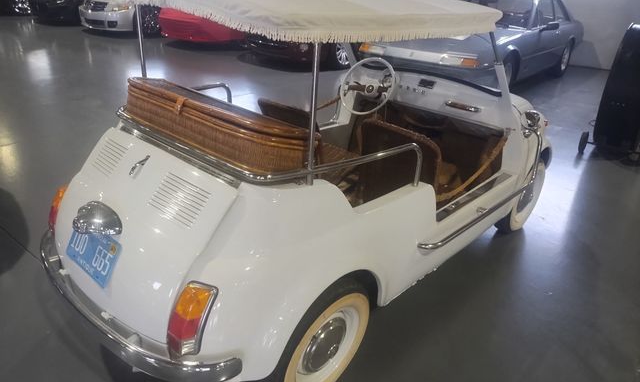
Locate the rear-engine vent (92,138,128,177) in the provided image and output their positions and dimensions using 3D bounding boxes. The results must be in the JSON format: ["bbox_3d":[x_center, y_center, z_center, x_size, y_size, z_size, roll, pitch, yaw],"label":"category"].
[{"bbox_3d":[-0.787,-0.131,1.728,0.200,0.125,0.020,24,-9,43],"label":"rear-engine vent"}]

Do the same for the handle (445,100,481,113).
[{"bbox_3d":[0.763,-0.455,2.497,0.220,0.035,0.040,24,32,37],"label":"handle"}]

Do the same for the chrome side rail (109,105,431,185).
[{"bbox_3d":[-0.286,-0.201,1.898,1.200,0.190,0.745,25,33,37],"label":"chrome side rail"}]

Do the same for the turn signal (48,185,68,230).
[{"bbox_3d":[-1.066,0.050,1.867,0.075,0.192,0.088,6,15,-35],"label":"turn signal"}]

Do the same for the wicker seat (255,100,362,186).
[{"bbox_3d":[-0.059,-0.260,2.605,0.460,0.540,0.500,24,32,37],"label":"wicker seat"}]

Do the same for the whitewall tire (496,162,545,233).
[{"bbox_3d":[1.270,0.025,2.936,0.135,0.510,0.510,25,33,37],"label":"whitewall tire"}]

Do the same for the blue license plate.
[{"bbox_3d":[-0.747,0.190,1.521,0.305,0.152,0.012,24,4,37],"label":"blue license plate"}]

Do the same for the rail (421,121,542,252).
[{"bbox_3d":[0.802,-0.046,2.240,0.150,0.370,1.350,25,33,37],"label":"rail"}]

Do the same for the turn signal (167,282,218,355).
[{"bbox_3d":[-0.358,0.366,1.280,0.088,0.192,0.075,20,13,22],"label":"turn signal"}]

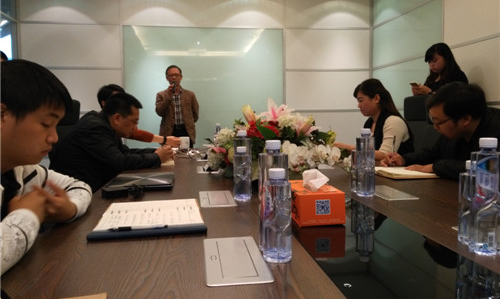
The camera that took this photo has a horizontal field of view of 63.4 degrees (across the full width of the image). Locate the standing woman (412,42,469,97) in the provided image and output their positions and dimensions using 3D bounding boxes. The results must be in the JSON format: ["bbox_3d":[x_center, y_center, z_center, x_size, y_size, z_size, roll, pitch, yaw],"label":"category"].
[{"bbox_3d":[1.589,-0.077,3.410,0.420,1.622,0.470,-3,5,-25],"label":"standing woman"}]

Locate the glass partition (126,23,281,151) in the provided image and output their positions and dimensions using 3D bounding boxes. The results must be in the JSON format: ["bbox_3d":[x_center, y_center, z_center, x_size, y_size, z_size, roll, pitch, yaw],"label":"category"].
[{"bbox_3d":[-0.561,-0.725,5.131,2.031,1.620,0.030,-1,5,-8],"label":"glass partition"}]

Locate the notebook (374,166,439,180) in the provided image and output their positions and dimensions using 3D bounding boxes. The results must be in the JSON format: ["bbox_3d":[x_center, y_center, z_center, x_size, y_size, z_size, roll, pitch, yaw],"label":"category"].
[{"bbox_3d":[0.709,0.110,1.960,0.230,0.015,0.330,-1,4,-13],"label":"notebook"}]

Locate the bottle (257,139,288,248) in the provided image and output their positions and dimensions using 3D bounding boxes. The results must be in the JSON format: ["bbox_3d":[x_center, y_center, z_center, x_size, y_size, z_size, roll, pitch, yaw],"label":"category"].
[{"bbox_3d":[0.051,0.097,0.897,0.063,0.236,0.063,-1,5,-8],"label":"bottle"}]

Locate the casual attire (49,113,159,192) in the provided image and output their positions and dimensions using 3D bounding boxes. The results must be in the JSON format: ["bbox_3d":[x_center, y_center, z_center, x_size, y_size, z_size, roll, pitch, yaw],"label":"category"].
[{"bbox_3d":[-0.738,0.095,2.050,0.560,0.600,0.500,-1,4,-13],"label":"casual attire"}]

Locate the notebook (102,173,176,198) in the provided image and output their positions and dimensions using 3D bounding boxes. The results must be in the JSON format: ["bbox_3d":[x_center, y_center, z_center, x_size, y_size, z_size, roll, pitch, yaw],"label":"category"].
[{"bbox_3d":[-0.435,0.141,1.657,0.250,0.025,0.375,-1,5,-6],"label":"notebook"}]

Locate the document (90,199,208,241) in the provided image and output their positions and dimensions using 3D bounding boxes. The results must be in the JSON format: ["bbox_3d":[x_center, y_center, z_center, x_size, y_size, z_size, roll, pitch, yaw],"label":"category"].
[{"bbox_3d":[-0.277,0.190,1.136,0.275,0.020,0.335,-2,5,-13],"label":"document"}]

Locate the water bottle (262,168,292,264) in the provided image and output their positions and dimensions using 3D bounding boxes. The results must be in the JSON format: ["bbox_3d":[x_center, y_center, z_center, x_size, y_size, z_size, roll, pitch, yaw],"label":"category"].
[{"bbox_3d":[0.056,0.130,0.823,0.059,0.183,0.059,-1,5,-8],"label":"water bottle"}]

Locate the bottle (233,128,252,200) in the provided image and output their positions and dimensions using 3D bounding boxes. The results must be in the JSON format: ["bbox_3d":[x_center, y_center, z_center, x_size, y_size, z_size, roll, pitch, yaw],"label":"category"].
[{"bbox_3d":[-0.029,0.054,1.444,0.062,0.235,0.062,-1,5,-8],"label":"bottle"}]

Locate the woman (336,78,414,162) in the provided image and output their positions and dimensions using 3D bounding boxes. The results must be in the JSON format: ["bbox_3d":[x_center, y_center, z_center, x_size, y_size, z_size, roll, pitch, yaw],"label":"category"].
[{"bbox_3d":[0.748,0.199,2.470,0.700,1.260,0.480,-1,4,-10],"label":"woman"}]

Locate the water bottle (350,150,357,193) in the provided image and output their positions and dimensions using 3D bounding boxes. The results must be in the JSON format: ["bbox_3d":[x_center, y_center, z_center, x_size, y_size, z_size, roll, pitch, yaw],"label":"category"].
[{"bbox_3d":[0.401,0.067,1.481,0.057,0.174,0.057,-1,4,-8],"label":"water bottle"}]

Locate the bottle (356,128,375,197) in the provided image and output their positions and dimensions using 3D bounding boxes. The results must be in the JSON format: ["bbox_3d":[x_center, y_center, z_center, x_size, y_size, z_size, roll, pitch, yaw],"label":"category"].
[{"bbox_3d":[0.403,0.046,1.398,0.064,0.229,0.064,-1,4,-8],"label":"bottle"}]

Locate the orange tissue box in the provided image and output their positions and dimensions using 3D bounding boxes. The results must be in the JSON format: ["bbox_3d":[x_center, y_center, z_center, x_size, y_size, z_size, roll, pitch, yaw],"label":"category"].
[{"bbox_3d":[0.168,0.143,1.106,0.118,0.081,0.200,-1,4,-8],"label":"orange tissue box"}]

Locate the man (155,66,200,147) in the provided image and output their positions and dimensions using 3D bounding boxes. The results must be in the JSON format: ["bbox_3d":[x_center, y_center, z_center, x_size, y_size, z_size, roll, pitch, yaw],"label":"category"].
[{"bbox_3d":[-0.843,-0.161,4.700,0.520,1.650,0.360,-1,4,-9],"label":"man"}]

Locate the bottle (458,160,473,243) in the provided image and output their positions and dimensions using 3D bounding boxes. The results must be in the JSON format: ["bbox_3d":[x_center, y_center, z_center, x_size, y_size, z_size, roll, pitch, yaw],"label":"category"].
[{"bbox_3d":[0.480,0.113,0.860,0.059,0.176,0.059,-1,4,-8],"label":"bottle"}]

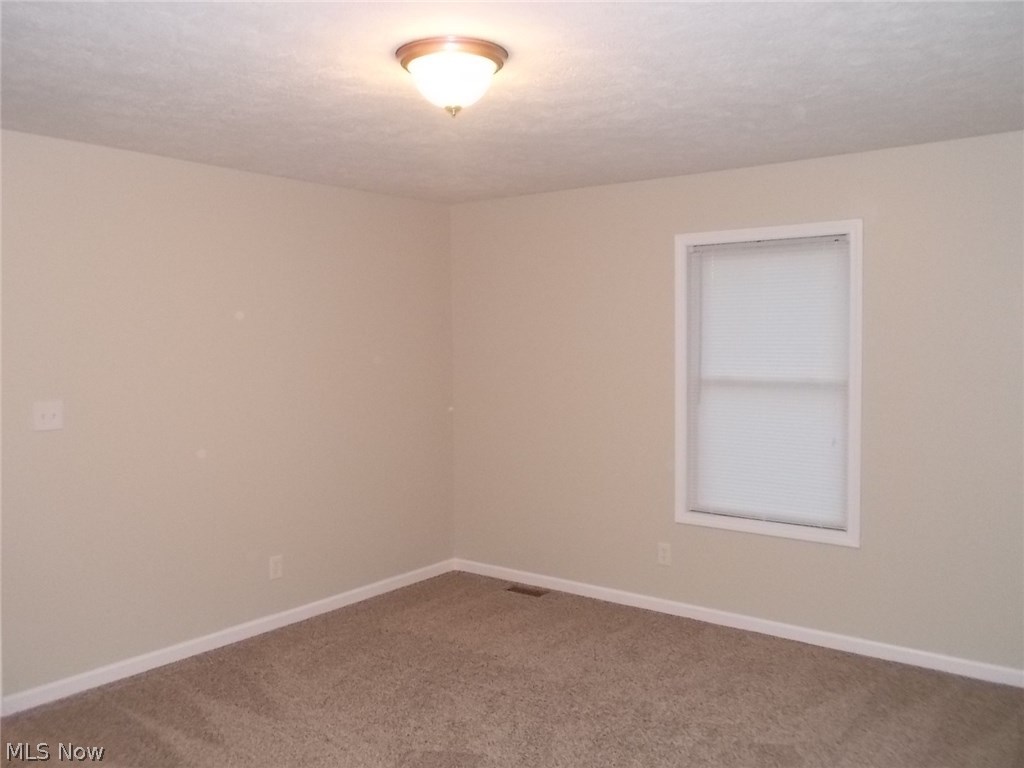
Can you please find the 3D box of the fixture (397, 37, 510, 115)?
[{"bbox_3d":[-0.182,-0.918,2.645,0.345,0.185,0.345,0,3,0],"label":"fixture"}]

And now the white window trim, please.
[{"bbox_3d":[1.309,-0.009,4.450,0.983,1.583,0.100,2,4,37],"label":"white window trim"}]

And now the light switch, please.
[{"bbox_3d":[-1.975,0.135,3.664,0.018,0.122,0.122,2,4,37],"label":"light switch"}]

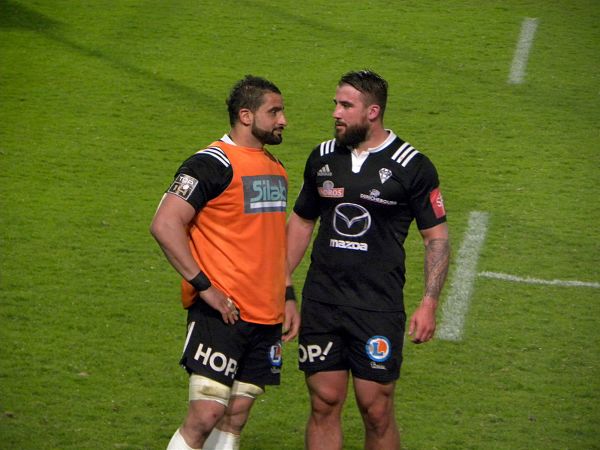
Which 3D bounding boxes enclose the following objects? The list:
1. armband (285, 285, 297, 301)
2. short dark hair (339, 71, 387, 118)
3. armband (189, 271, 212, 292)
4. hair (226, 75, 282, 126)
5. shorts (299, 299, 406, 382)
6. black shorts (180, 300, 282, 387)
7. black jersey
[{"bbox_3d":[-0.039,0.261,22.600,0.060,0.062,0.060,-3,6,0],"label":"armband"},{"bbox_3d":[0.246,-0.501,22.600,0.200,0.190,0.170,-4,9,-40],"label":"short dark hair"},{"bbox_3d":[-0.380,0.216,22.300,0.065,0.062,0.060,47,0,-3],"label":"armband"},{"bbox_3d":[-0.175,-0.477,22.450,0.205,0.195,0.175,6,8,27],"label":"hair"},{"bbox_3d":[0.203,0.435,22.600,0.415,0.360,0.310,5,8,20],"label":"shorts"},{"bbox_3d":[-0.263,0.440,22.450,0.340,0.360,0.430,8,9,39],"label":"black shorts"},{"bbox_3d":[0.273,-0.013,22.600,0.590,0.690,0.330,5,8,20],"label":"black jersey"}]

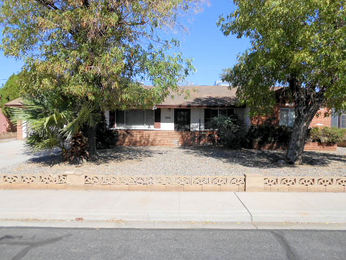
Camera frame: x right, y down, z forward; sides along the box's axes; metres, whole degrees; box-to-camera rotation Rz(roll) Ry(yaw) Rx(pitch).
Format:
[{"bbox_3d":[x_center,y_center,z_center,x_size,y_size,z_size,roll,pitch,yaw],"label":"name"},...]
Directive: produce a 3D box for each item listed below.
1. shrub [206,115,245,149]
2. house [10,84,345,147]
[{"bbox_3d":[2.680,0.110,13.100,1.850,1.680,1.700,0,3,0],"label":"shrub"},{"bbox_3d":[-0.900,-1.200,18.000,19.000,3.800,9.800,0,3,0],"label":"house"}]

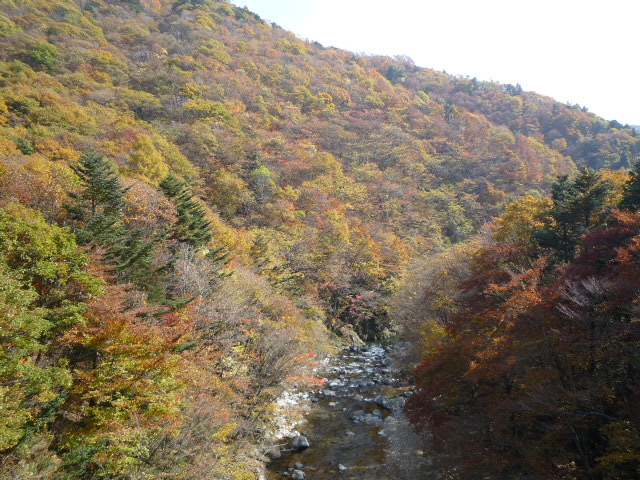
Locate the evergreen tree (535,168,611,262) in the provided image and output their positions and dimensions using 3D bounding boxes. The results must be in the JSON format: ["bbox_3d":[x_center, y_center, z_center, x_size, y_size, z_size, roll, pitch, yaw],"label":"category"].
[{"bbox_3d":[32.778,-2.661,60.000,9.600,13.500,9.200,0,3,0],"label":"evergreen tree"}]

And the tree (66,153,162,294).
[{"bbox_3d":[-24.573,-1.725,55.000,11.000,17.500,10.500,0,3,0],"label":"tree"}]

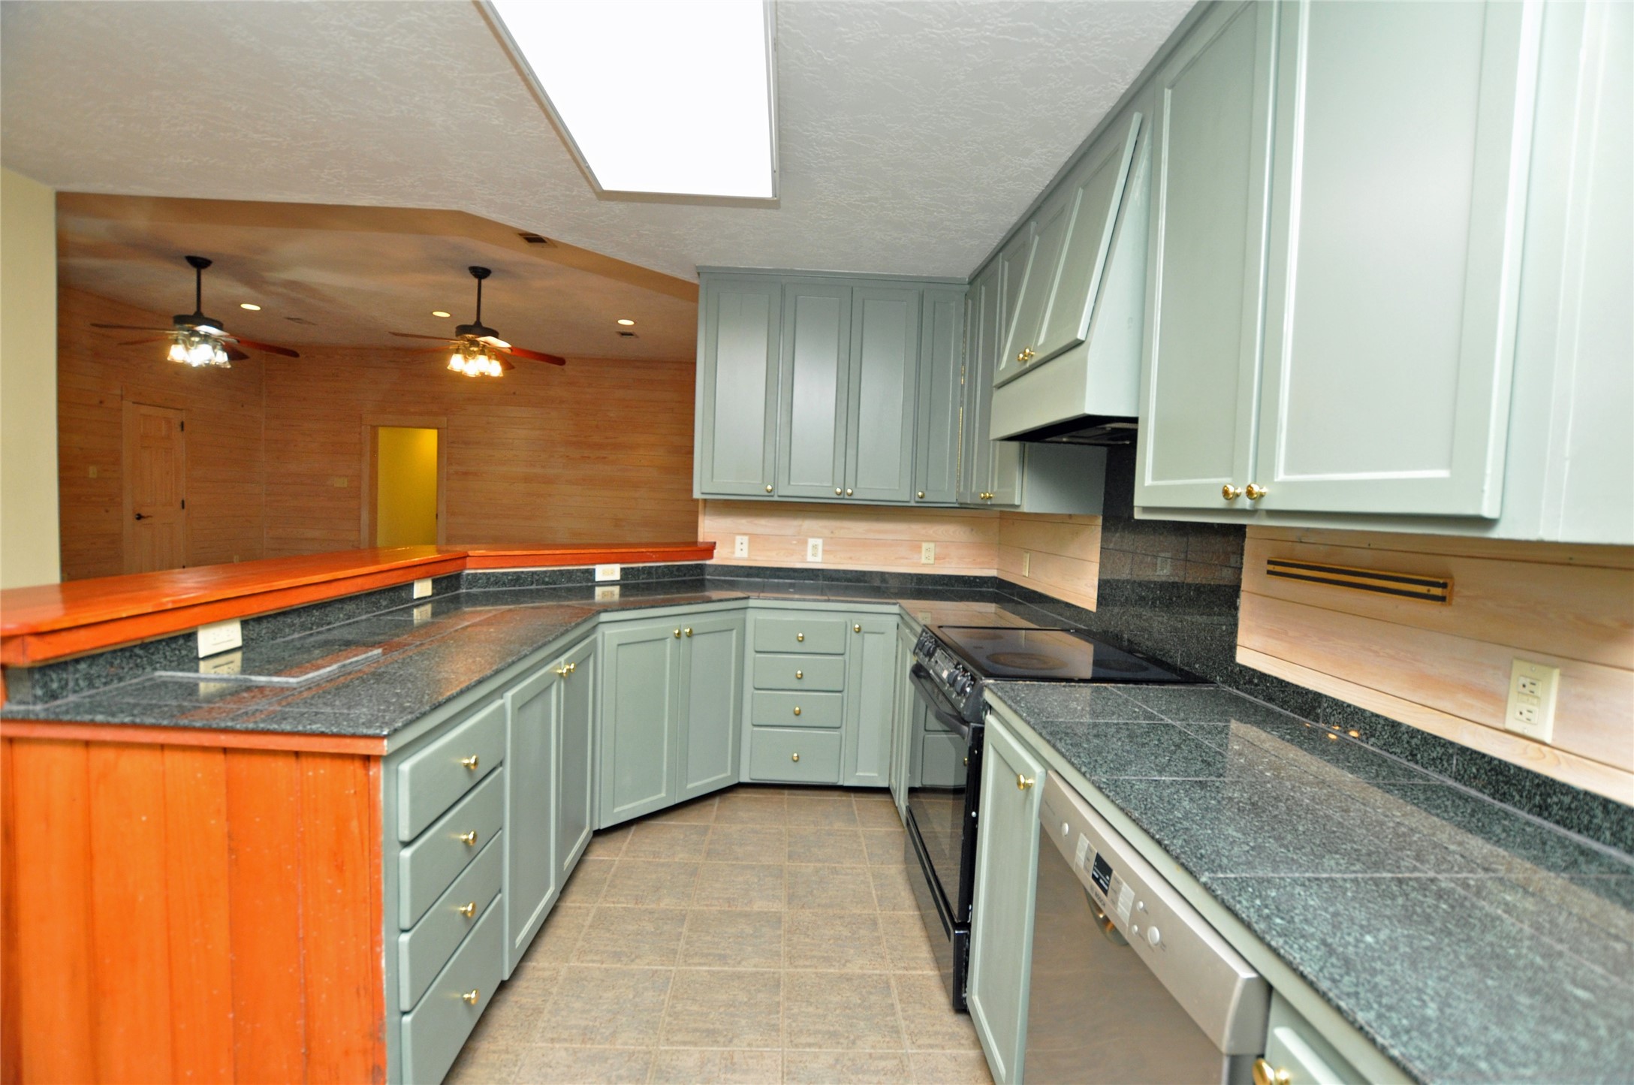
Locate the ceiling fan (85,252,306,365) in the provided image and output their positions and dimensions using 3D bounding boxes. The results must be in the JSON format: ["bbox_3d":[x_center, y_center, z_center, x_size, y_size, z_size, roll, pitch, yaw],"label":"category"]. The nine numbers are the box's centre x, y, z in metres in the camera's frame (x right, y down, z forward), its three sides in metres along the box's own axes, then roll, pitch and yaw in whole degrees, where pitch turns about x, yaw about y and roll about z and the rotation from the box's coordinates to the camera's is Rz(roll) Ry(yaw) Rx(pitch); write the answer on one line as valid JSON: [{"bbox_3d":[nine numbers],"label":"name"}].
[{"bbox_3d":[-5.064,-1.896,5.567,1.290,0.900,1.290,2,3,-2],"label":"ceiling fan"}]

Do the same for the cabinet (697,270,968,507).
[{"bbox_3d":[0.064,-0.765,3.471,1.325,1.130,0.310,2,3,-2],"label":"cabinet"}]

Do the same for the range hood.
[{"bbox_3d":[0.858,-0.707,2.017,0.440,0.760,0.785,2,3,-2],"label":"range hood"}]

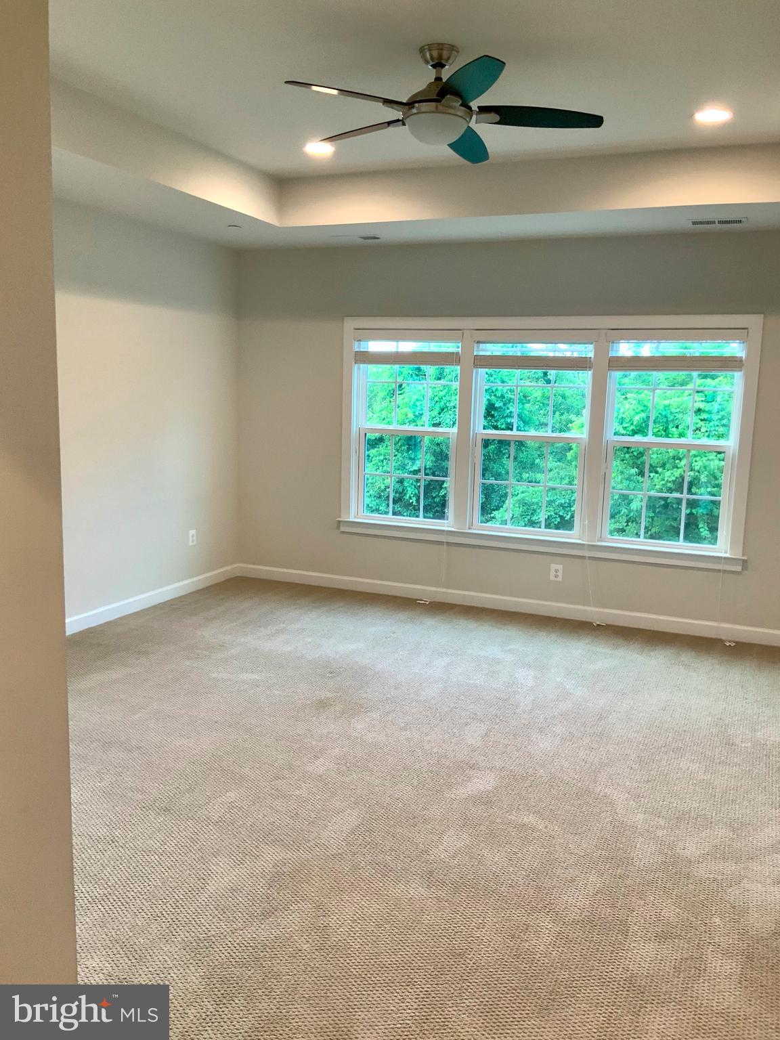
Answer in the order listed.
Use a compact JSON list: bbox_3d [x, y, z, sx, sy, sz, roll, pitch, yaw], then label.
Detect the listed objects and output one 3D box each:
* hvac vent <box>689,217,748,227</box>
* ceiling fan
[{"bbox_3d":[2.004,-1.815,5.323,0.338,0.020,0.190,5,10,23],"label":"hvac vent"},{"bbox_3d":[0.194,-1.729,3.573,1.340,0.355,1.340,5,10,23],"label":"ceiling fan"}]

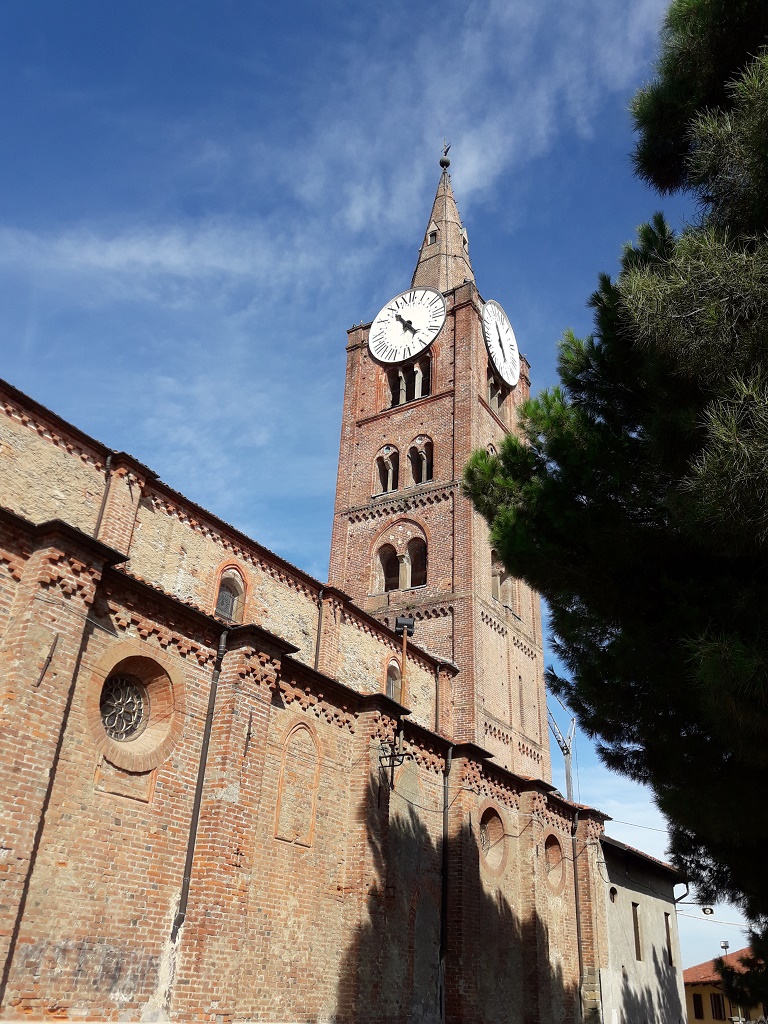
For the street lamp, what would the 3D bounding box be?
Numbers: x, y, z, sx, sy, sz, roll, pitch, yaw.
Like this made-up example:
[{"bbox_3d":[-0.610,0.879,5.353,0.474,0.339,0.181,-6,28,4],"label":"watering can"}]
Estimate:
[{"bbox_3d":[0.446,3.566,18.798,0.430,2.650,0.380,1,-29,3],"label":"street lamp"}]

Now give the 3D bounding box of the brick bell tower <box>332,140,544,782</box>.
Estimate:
[{"bbox_3d":[2.815,-2.079,40.996,7.300,47.000,7.300,-15,-34,29],"label":"brick bell tower"}]

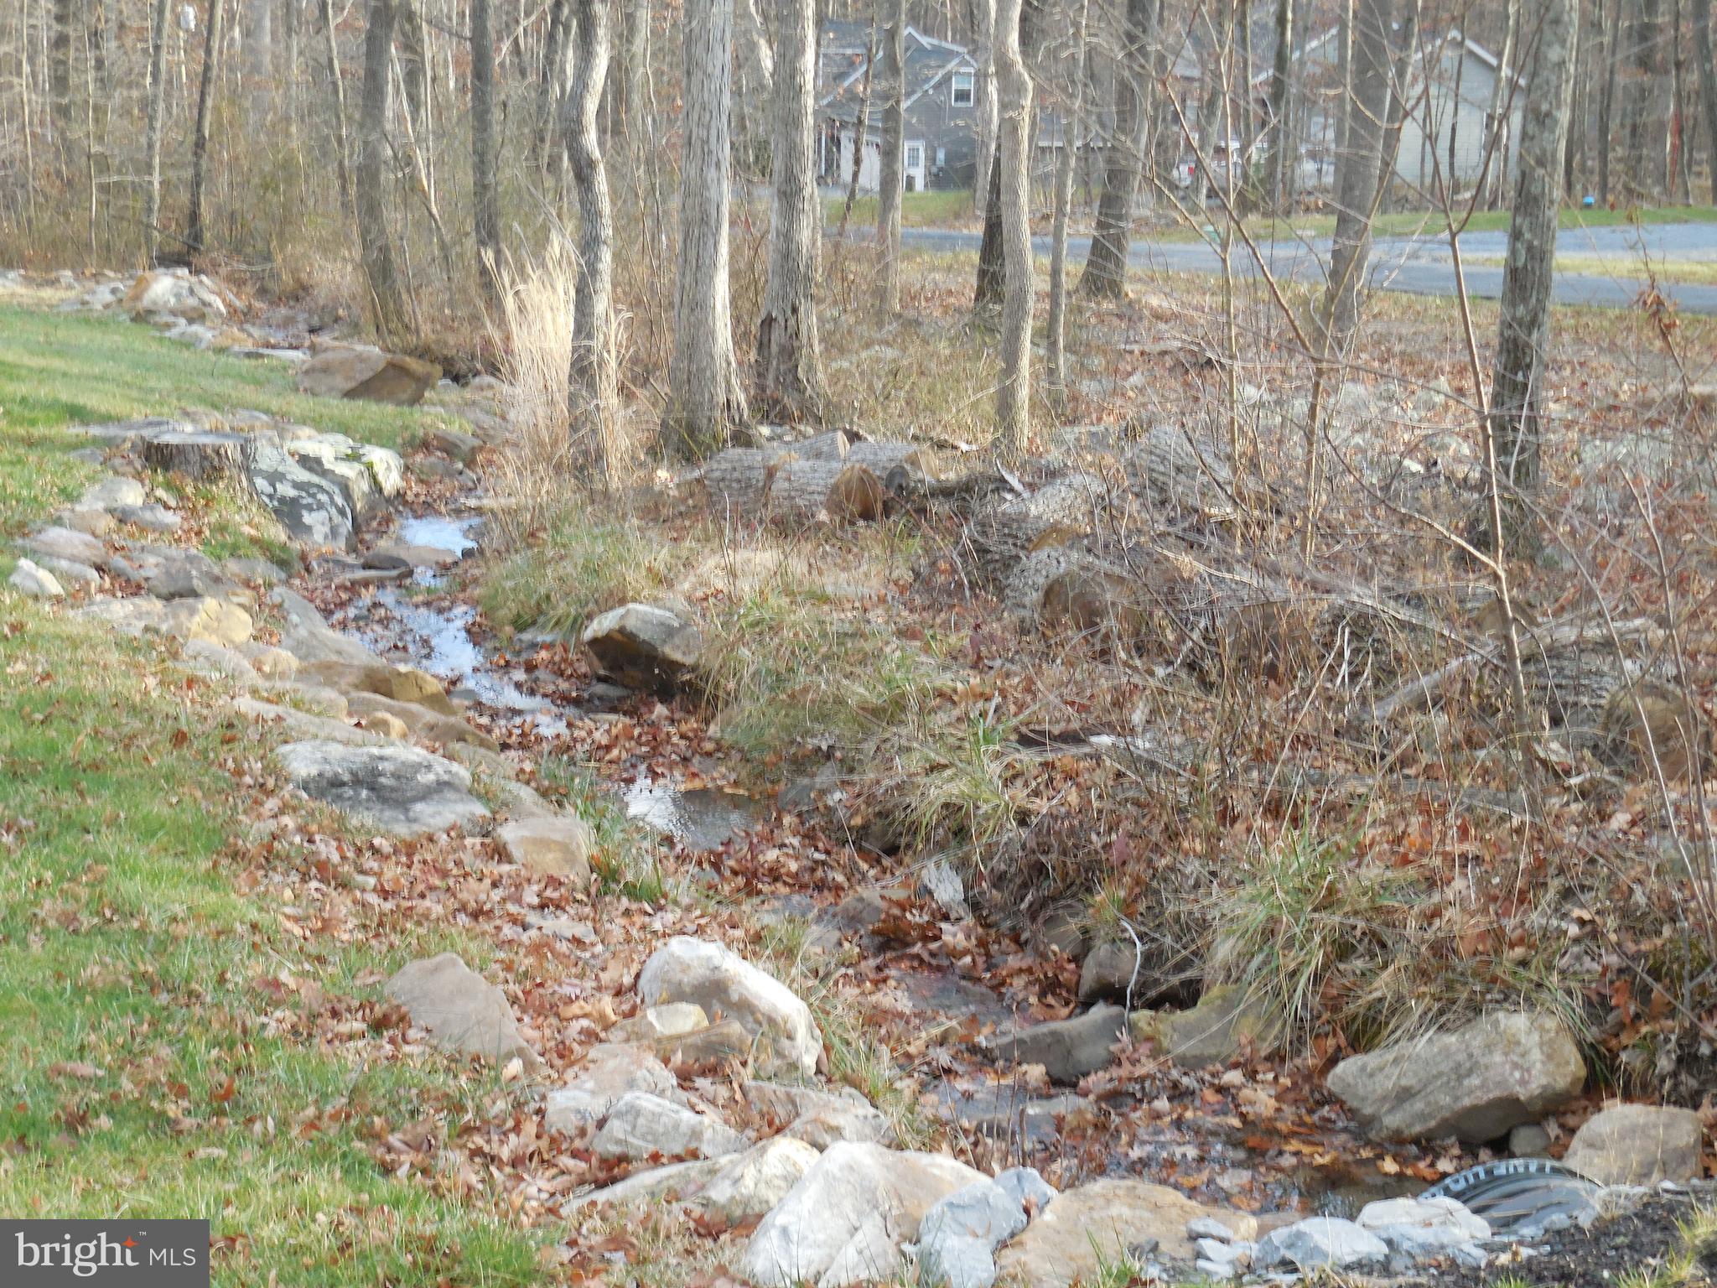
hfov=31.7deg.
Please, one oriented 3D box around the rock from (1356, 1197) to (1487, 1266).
[{"bbox_3d":[1.544,1.610,8.300,0.350,0.170,0.250,0,12,0],"label":"rock"}]

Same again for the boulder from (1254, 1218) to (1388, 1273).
[{"bbox_3d":[1.275,1.652,8.300,0.370,0.140,0.240,0,12,0],"label":"boulder"}]

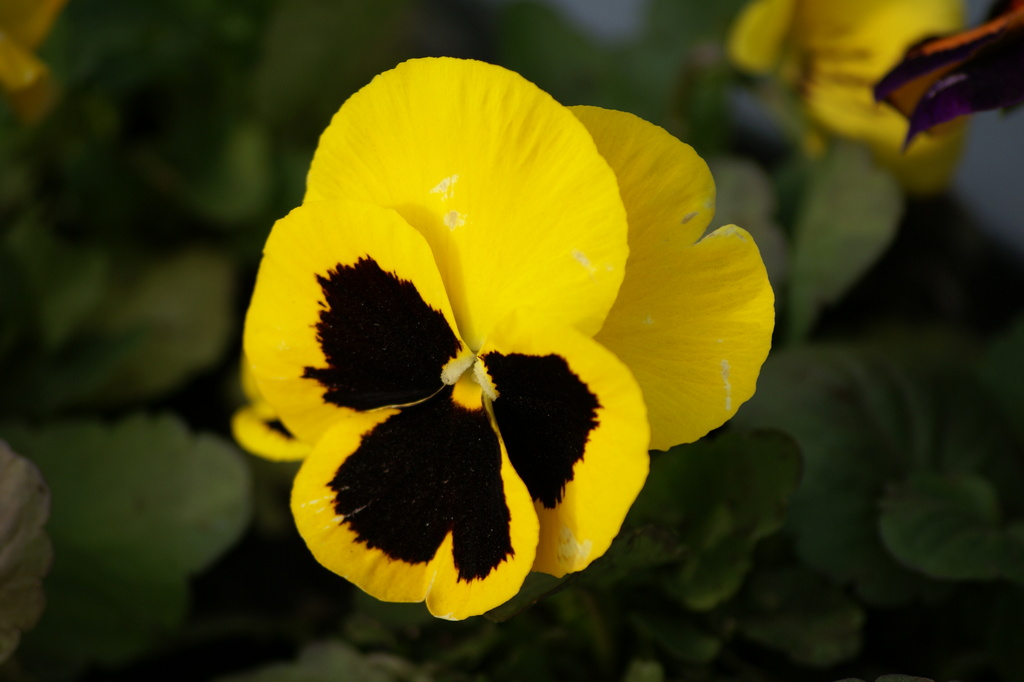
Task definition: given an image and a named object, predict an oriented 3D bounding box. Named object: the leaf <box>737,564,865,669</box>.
[{"bbox_3d":[0.037,0.035,1.085,0.017,0.008,0.012,0,35,0],"label":"leaf"}]

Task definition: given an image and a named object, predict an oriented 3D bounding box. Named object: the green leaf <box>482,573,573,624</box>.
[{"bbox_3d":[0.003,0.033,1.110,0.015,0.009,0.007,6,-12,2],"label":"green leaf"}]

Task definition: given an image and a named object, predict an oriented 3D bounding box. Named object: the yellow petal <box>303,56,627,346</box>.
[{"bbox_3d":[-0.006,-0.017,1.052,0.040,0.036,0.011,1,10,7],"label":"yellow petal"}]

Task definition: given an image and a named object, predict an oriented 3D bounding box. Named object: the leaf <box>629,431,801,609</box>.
[{"bbox_3d":[0.026,0.023,1.120,0.022,0.024,0.011,10,-12,-3],"label":"leaf"}]

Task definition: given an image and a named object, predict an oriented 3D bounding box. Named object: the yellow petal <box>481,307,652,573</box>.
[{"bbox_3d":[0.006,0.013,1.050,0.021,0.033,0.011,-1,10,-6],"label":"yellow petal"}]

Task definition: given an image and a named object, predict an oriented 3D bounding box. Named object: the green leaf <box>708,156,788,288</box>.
[{"bbox_3d":[0.031,-0.015,1.145,0.013,0.020,0.007,5,-9,7],"label":"green leaf"}]

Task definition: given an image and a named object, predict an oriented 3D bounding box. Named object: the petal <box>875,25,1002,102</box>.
[{"bbox_3d":[0.053,-0.034,1.060,0.017,0.008,0.010,23,41,29],"label":"petal"}]

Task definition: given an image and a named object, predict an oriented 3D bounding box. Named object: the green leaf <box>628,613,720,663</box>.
[{"bbox_3d":[0.021,0.038,1.080,0.012,0.004,0.007,0,35,0],"label":"green leaf"}]

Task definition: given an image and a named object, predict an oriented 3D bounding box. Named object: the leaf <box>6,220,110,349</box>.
[{"bbox_3d":[-0.062,-0.008,1.165,0.015,0.018,0.009,12,-12,-3],"label":"leaf"}]

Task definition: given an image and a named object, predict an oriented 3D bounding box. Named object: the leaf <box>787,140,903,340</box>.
[{"bbox_3d":[0.045,-0.013,1.145,0.013,0.027,0.008,15,-6,-3],"label":"leaf"}]

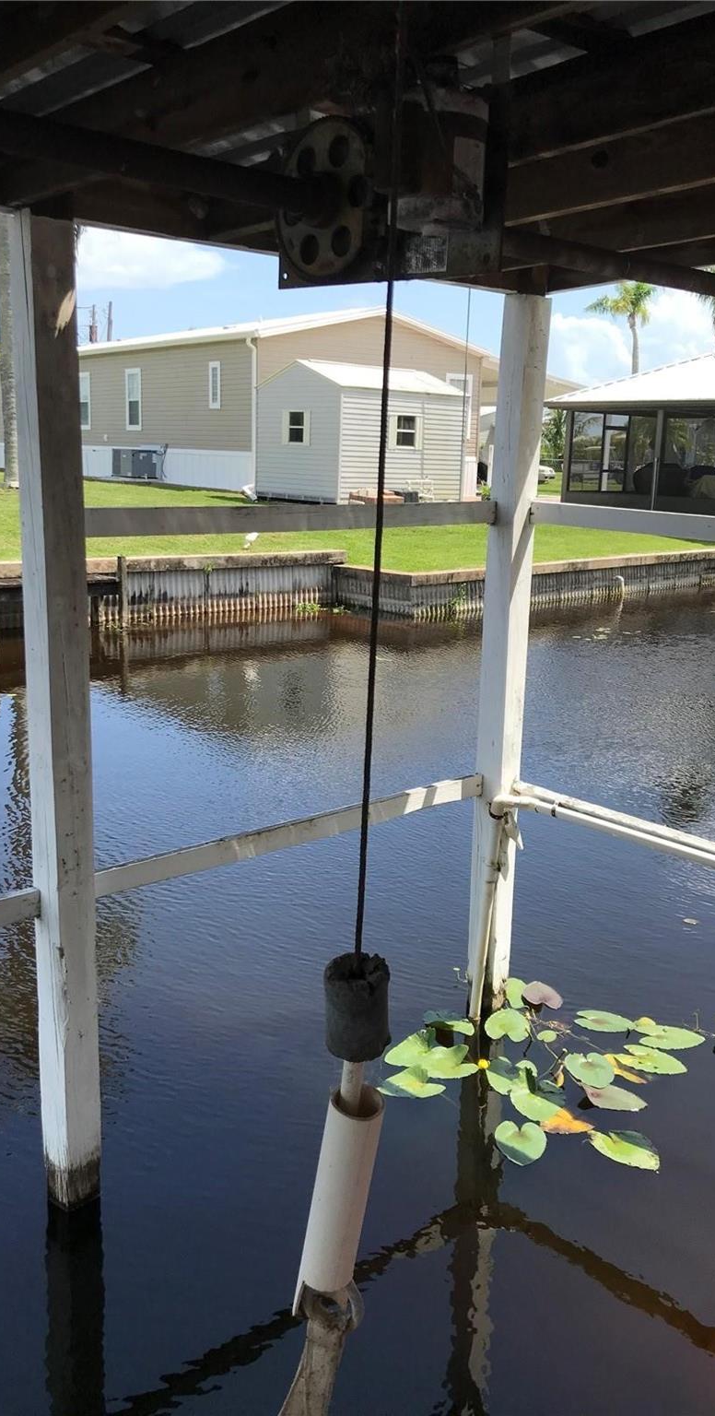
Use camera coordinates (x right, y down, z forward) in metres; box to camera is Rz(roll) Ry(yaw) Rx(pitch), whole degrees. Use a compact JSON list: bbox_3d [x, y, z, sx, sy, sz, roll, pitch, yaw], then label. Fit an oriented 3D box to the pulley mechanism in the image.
[{"bbox_3d":[-0.043,-0.967,2.121,0.280,0.320,0.630,-10,17,-41],"label":"pulley mechanism"}]

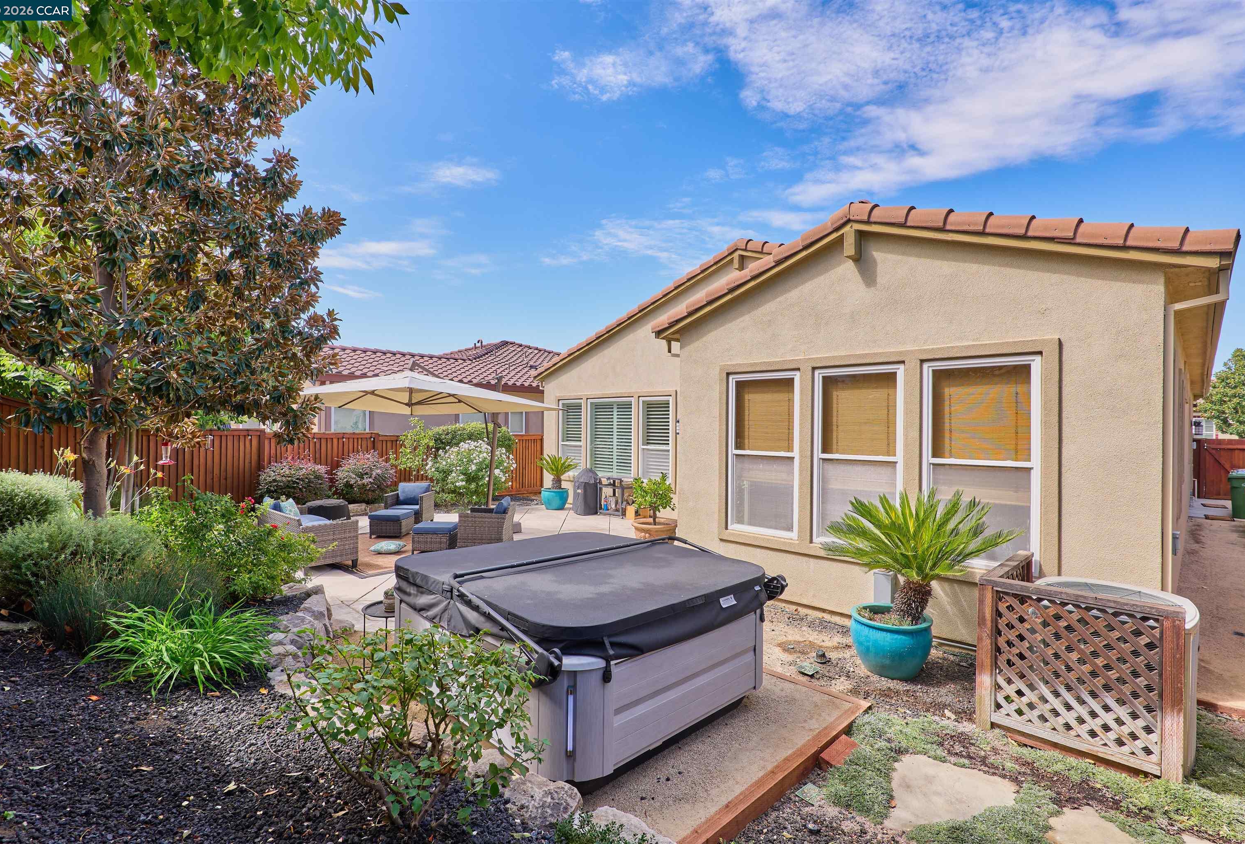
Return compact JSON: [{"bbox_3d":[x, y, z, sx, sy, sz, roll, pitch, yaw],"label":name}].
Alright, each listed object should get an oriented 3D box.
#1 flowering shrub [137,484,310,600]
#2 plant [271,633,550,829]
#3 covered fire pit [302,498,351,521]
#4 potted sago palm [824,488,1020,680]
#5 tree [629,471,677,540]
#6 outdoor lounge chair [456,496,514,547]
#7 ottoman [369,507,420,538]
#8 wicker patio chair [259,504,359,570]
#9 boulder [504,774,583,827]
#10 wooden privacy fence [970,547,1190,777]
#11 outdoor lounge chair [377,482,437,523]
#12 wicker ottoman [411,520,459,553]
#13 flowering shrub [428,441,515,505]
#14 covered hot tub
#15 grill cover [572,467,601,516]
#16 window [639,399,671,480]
[{"bbox_3d":[-4.481,1.352,6.300,1.680,1.280,1.450,0,0,-35],"label":"flowering shrub"},{"bbox_3d":[-0.930,1.330,2.430,1.120,0.880,1.000,0,0,-21],"label":"plant"},{"bbox_3d":[-6.000,1.820,11.450,0.930,0.420,0.930,0,0,-27],"label":"covered fire pit"},{"bbox_3d":[2.440,1.290,4.600,1.520,1.470,1.500,0,0,42],"label":"potted sago palm"},{"bbox_3d":[0.490,1.410,8.700,0.700,1.250,0.700,0,0,0],"label":"tree"},{"bbox_3d":[-2.200,1.640,9.250,0.780,0.780,0.750,0,0,2],"label":"outdoor lounge chair"},{"bbox_3d":[-4.069,1.815,9.966,0.580,0.410,0.570,0,0,0],"label":"ottoman"},{"bbox_3d":[-4.508,1.639,8.057,0.780,0.750,1.750,0,0,-44],"label":"wicker patio chair"},{"bbox_3d":[-0.385,1.820,2.720,0.370,0.250,0.310,0,0,-9],"label":"boulder"},{"bbox_3d":[3.230,1.594,3.925,1.060,1.020,1.030,0,0,-44],"label":"wooden privacy fence"},{"bbox_3d":[-4.270,1.640,11.360,0.770,0.780,0.770,0,0,0],"label":"outdoor lounge chair"},{"bbox_3d":[-2.940,1.825,8.850,0.580,0.410,0.540,0,0,3],"label":"wicker ottoman"},{"bbox_3d":[-3.703,1.259,13.900,2.100,1.620,1.800,0,0,-15],"label":"flowering shrub"},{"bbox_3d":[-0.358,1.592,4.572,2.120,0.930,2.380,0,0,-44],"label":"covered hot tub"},{"bbox_3d":[-0.820,1.530,12.450,0.630,1.000,0.630,0,0,0],"label":"grill cover"},{"bbox_3d":[0.715,0.410,12.300,0.920,1.930,0.100,0,0,42],"label":"window"}]

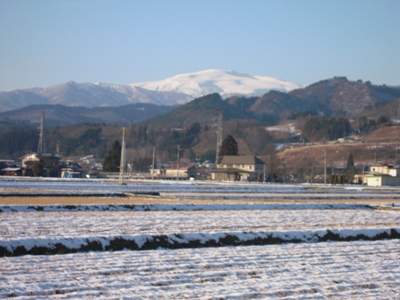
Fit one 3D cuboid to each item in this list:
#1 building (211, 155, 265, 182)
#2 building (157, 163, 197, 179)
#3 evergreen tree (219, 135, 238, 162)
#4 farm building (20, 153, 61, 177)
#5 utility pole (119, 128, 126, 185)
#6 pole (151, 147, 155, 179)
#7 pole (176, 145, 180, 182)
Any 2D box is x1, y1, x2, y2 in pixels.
[{"bbox_3d":[11.710,5.840,402.000,14.000,8.500,10.000,1,-1,22],"label":"building"},{"bbox_3d":[-8.080,7.186,445.000,11.200,5.500,8.000,1,-1,20],"label":"building"},{"bbox_3d":[9.261,2.627,425.000,7.000,15.000,7.000,1,-1,0],"label":"evergreen tree"},{"bbox_3d":[-52.928,5.017,430.000,8.500,7.700,10.000,0,-1,33],"label":"farm building"},{"bbox_3d":[-16.956,1.497,285.000,1.600,12.400,1.600,1,-1,10],"label":"utility pole"},{"bbox_3d":[-14.794,4.277,410.000,0.400,10.700,0.400,1,-1,10],"label":"pole"},{"bbox_3d":[-6.811,3.960,410.000,1.300,11.200,0.400,1,-1,10],"label":"pole"}]

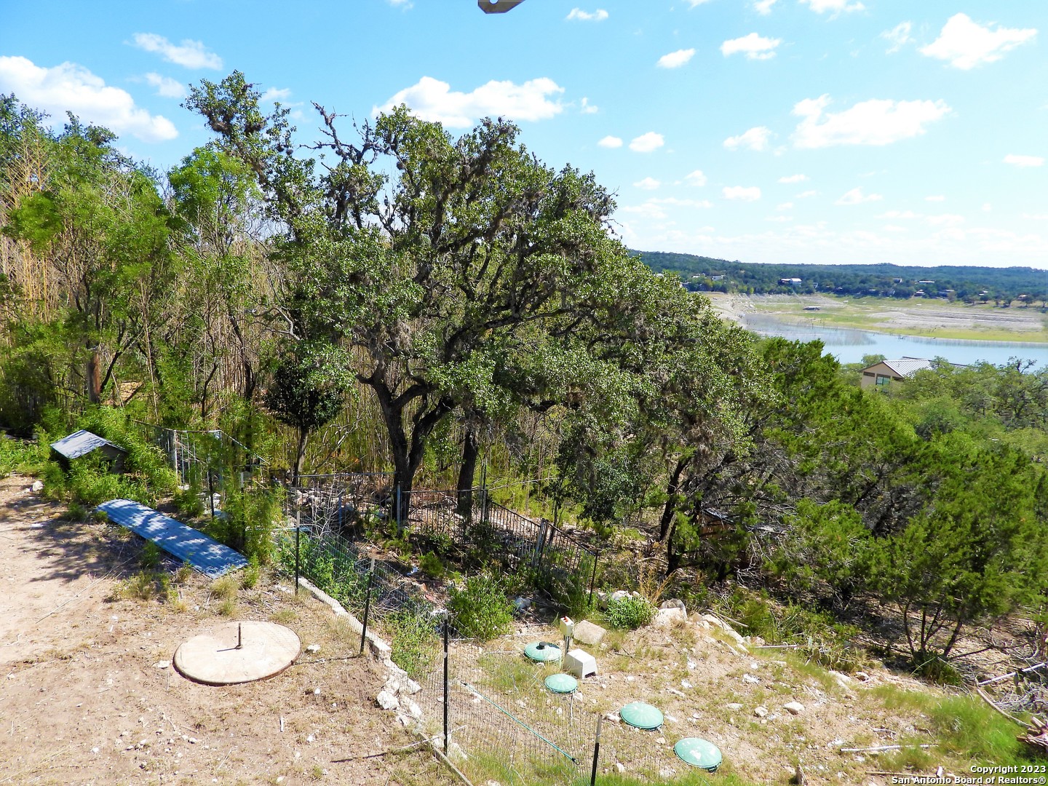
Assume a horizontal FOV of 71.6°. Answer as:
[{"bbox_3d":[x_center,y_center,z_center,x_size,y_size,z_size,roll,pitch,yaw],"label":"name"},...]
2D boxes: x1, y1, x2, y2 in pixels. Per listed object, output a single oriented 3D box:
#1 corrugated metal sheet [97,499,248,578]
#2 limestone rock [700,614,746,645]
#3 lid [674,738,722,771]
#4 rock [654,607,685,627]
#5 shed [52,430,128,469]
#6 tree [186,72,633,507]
[{"bbox_3d":[-6.681,2.655,13.580,4.577,0.070,0.711,11,13,38],"label":"corrugated metal sheet"},{"bbox_3d":[3.407,4.036,12.450,0.280,0.220,0.780,-2,12,-30],"label":"limestone rock"},{"bbox_3d":[2.271,4.694,9.453,0.590,0.110,0.590,3,10,-1],"label":"lid"},{"bbox_3d":[2.492,3.823,12.415,0.520,0.240,0.340,3,10,0],"label":"rock"},{"bbox_3d":[-9.192,1.380,15.370,1.360,0.940,1.030,12,13,40],"label":"shed"},{"bbox_3d":[-2.663,-2.202,18.150,10.746,10.257,9.135,3,10,0],"label":"tree"}]

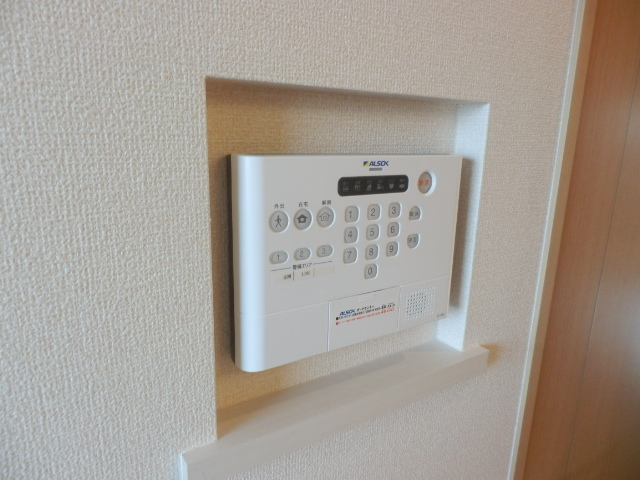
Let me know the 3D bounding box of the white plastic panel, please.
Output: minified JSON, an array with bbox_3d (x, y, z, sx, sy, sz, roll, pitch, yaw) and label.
[{"bbox_3d":[0.030,0.009,0.379,0.218,0.160,0.028,-7,16,-32],"label":"white plastic panel"}]

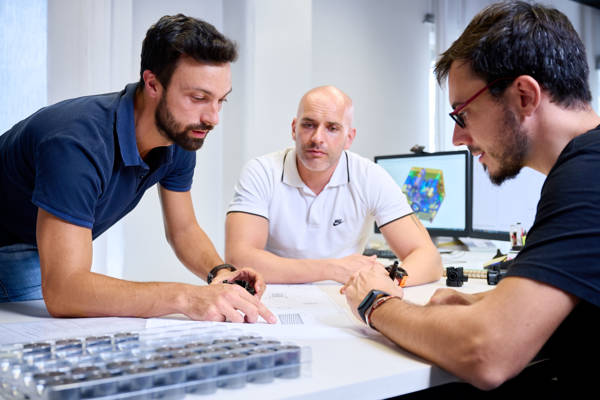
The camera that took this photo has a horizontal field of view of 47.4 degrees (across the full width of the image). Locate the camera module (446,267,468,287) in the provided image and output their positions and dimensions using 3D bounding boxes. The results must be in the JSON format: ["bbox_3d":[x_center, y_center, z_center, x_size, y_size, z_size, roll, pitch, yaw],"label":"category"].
[{"bbox_3d":[0.387,0.190,1.680,0.042,0.048,0.037,0,0,37],"label":"camera module"}]

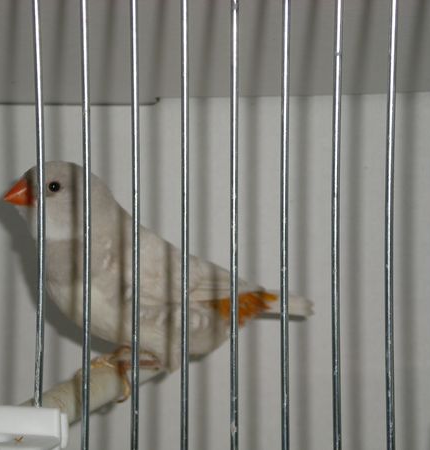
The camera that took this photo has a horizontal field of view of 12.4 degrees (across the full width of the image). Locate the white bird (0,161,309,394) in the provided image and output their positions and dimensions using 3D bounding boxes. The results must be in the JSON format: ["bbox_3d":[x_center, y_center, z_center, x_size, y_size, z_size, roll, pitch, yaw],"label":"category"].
[{"bbox_3d":[-0.018,0.018,0.635,0.100,0.075,0.042,0,5,-3],"label":"white bird"}]

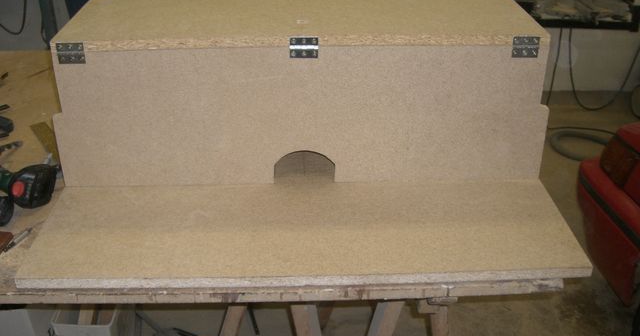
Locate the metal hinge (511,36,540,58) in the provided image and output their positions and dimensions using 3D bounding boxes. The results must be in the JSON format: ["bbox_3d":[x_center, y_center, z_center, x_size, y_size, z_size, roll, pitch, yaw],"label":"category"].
[{"bbox_3d":[0.427,-0.250,1.453,0.058,0.043,0.009,-1,27,-1],"label":"metal hinge"}]

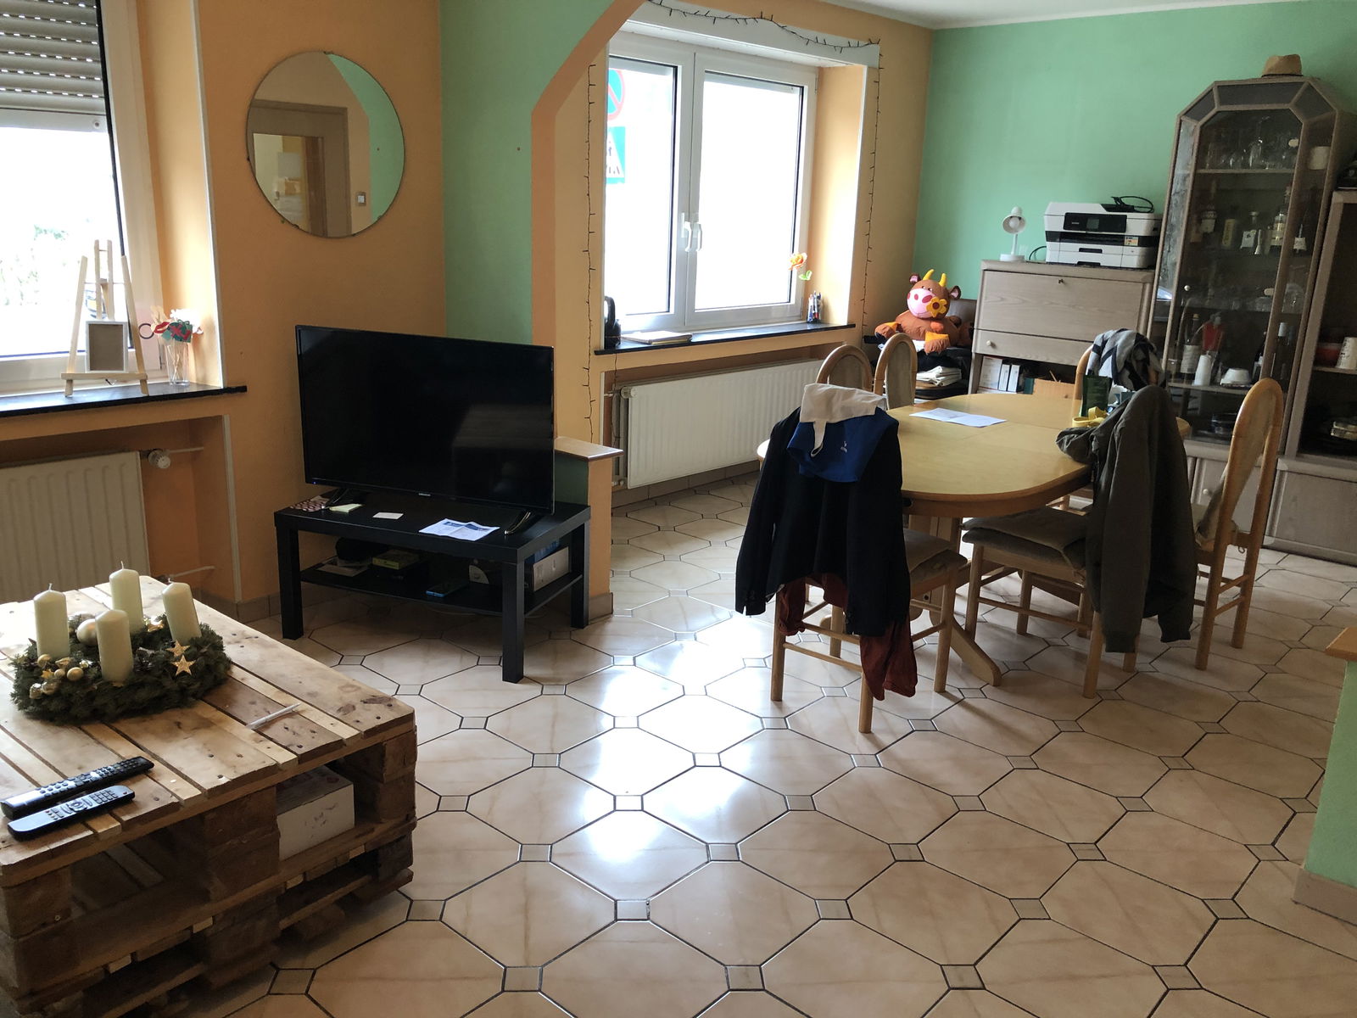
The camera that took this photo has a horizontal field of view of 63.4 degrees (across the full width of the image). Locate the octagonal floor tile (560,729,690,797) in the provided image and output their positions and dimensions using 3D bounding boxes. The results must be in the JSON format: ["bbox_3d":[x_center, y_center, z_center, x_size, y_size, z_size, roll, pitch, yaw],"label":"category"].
[{"bbox_3d":[-0.142,0.697,3.039,0.312,0.010,0.312,15,20,39],"label":"octagonal floor tile"}]

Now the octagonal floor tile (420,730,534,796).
[{"bbox_3d":[-0.586,0.693,3.019,0.314,0.010,0.314,15,20,40],"label":"octagonal floor tile"}]

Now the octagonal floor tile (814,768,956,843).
[{"bbox_3d":[0.541,0.776,2.872,0.315,0.010,0.315,15,20,39],"label":"octagonal floor tile"}]

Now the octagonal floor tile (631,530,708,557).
[{"bbox_3d":[-0.038,0.158,4.965,0.310,0.010,0.310,16,21,40],"label":"octagonal floor tile"}]

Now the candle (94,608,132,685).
[{"bbox_3d":[-1.178,0.281,2.297,0.062,0.150,0.062,15,20,39],"label":"candle"}]

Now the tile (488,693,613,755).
[{"bbox_3d":[-0.378,0.638,3.253,0.313,0.010,0.313,15,20,39],"label":"tile"}]

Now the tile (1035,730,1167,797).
[{"bbox_3d":[1.204,0.729,3.132,0.315,0.010,0.315,15,20,39],"label":"tile"}]

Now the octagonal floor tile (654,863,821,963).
[{"bbox_3d":[0.120,0.881,2.409,0.312,0.010,0.312,15,20,39],"label":"octagonal floor tile"}]

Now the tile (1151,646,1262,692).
[{"bbox_3d":[1.849,0.560,3.830,0.315,0.010,0.315,15,20,39],"label":"tile"}]

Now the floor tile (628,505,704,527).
[{"bbox_3d":[-0.064,0.039,5.410,0.314,0.012,0.314,16,21,40],"label":"floor tile"}]

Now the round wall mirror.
[{"bbox_3d":[-1.190,-1.237,3.752,0.020,0.600,0.600,15,20,39],"label":"round wall mirror"}]

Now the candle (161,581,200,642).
[{"bbox_3d":[-1.135,0.239,2.511,0.061,0.134,0.061,-13,20,-26],"label":"candle"}]

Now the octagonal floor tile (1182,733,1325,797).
[{"bbox_3d":[1.649,0.737,3.158,0.314,0.010,0.314,15,20,40],"label":"octagonal floor tile"}]

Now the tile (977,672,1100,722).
[{"bbox_3d":[1.174,0.609,3.575,0.313,0.010,0.313,15,20,39],"label":"tile"}]

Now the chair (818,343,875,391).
[{"bbox_3d":[0.792,-0.094,4.122,0.450,0.990,0.510,-14,22,-43],"label":"chair"}]

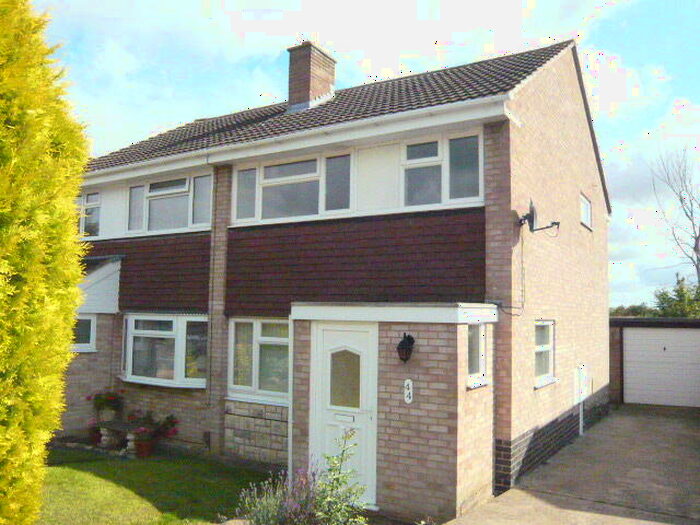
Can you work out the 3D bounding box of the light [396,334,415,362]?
[{"bbox_3d":[0.601,0.913,6.080,0.170,0.325,0.250,-2,-6,32],"label":"light"}]

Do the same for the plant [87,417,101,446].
[{"bbox_3d":[-4.506,3.031,10.140,0.330,0.484,0.330,-2,-6,33],"label":"plant"}]

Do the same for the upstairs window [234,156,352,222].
[{"bbox_3d":[-0.937,-1.149,8.891,2.330,0.960,0.100,-2,-6,32],"label":"upstairs window"}]

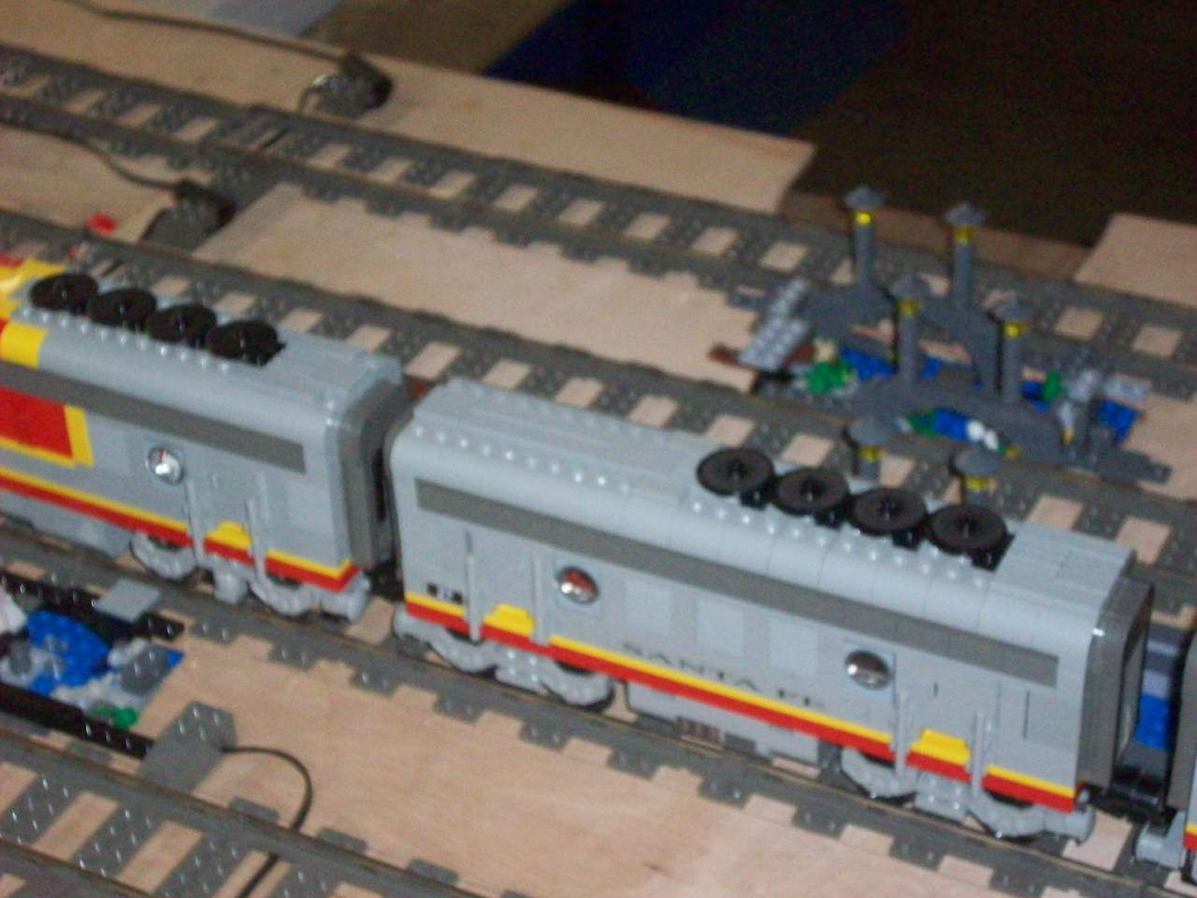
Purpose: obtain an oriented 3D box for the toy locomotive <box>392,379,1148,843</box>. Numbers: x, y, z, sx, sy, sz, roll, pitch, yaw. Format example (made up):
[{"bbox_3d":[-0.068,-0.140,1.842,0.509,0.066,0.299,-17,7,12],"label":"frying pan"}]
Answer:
[{"bbox_3d":[0.051,0.048,0.823,0.241,0.104,0.052,15,41,22],"label":"toy locomotive"}]

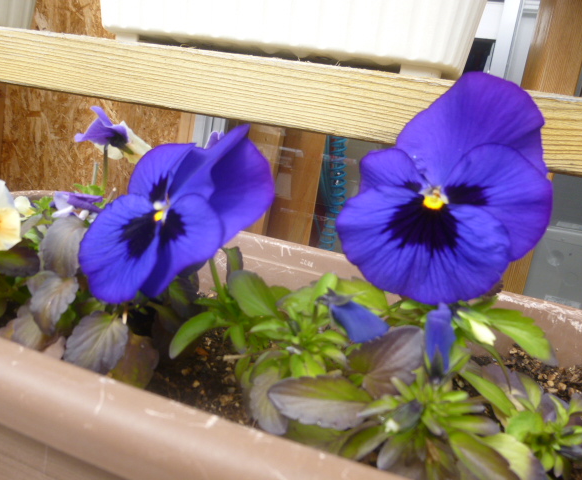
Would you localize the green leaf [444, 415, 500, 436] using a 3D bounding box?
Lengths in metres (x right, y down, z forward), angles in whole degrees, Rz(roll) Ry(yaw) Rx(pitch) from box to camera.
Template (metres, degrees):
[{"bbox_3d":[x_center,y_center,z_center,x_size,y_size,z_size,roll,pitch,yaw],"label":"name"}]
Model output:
[{"bbox_3d":[0.060,0.062,0.154,0.019,0.005,0.009,6,37,6],"label":"green leaf"}]

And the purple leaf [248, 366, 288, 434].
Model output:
[{"bbox_3d":[-0.008,0.056,0.162,0.016,0.027,0.007,-12,-31,14],"label":"purple leaf"}]

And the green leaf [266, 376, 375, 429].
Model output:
[{"bbox_3d":[0.010,0.055,0.156,0.036,0.009,0.022,3,41,-6],"label":"green leaf"}]

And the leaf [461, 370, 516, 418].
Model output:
[{"bbox_3d":[0.073,0.058,0.172,0.027,0.006,0.010,36,39,12],"label":"leaf"}]

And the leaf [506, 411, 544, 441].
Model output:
[{"bbox_3d":[0.080,0.063,0.158,0.013,0.009,0.012,1,37,-8],"label":"leaf"}]

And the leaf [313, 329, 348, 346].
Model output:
[{"bbox_3d":[0.017,0.041,0.195,0.009,0.007,0.012,-2,17,-40],"label":"leaf"}]

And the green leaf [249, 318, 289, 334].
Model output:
[{"bbox_3d":[-0.009,0.036,0.195,0.018,0.005,0.010,-6,37,-6],"label":"green leaf"}]

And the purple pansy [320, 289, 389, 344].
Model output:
[{"bbox_3d":[0.026,0.031,0.190,0.028,0.017,0.015,31,20,27],"label":"purple pansy"}]

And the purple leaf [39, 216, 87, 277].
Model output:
[{"bbox_3d":[-0.116,0.003,0.235,0.025,0.031,0.009,6,-12,13],"label":"purple leaf"}]

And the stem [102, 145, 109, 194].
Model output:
[{"bbox_3d":[-0.112,-0.043,0.280,0.003,0.028,0.003,9,10,0],"label":"stem"}]

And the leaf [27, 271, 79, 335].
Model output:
[{"bbox_3d":[-0.105,0.028,0.205,0.021,0.030,0.008,15,-27,2],"label":"leaf"}]

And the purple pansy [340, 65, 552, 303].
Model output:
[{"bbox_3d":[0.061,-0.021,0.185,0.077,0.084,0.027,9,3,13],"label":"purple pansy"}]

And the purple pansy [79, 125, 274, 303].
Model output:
[{"bbox_3d":[-0.048,-0.011,0.193,0.073,0.068,0.036,22,9,23],"label":"purple pansy"}]

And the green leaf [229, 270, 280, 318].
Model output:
[{"bbox_3d":[-0.017,0.025,0.215,0.018,0.028,0.008,-25,-12,-13],"label":"green leaf"}]

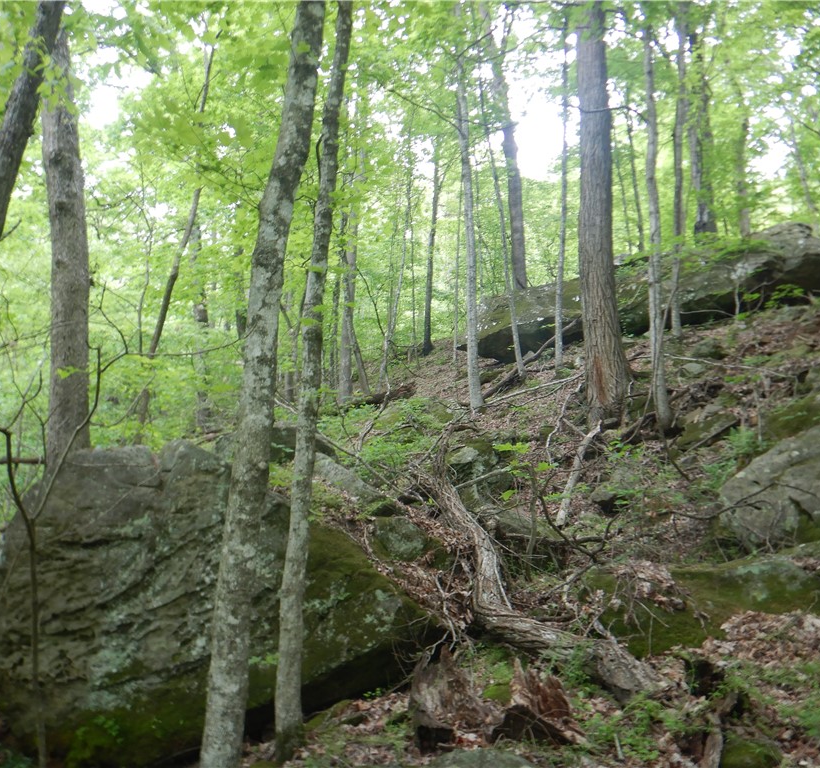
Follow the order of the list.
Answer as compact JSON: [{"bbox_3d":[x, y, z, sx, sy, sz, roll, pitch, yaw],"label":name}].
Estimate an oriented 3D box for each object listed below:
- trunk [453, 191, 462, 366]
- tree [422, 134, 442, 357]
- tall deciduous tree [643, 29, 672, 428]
[{"bbox_3d":[0.906,-2.014,13.392,0.090,3.401,0.090,2,-7,4],"label":"trunk"},{"bbox_3d":[0.490,-2.961,15.072,0.200,4.813,0.200,3,-6,1],"label":"tree"},{"bbox_3d":[3.164,-2.119,9.104,0.180,5.377,0.180,-2,-7,20],"label":"tall deciduous tree"}]

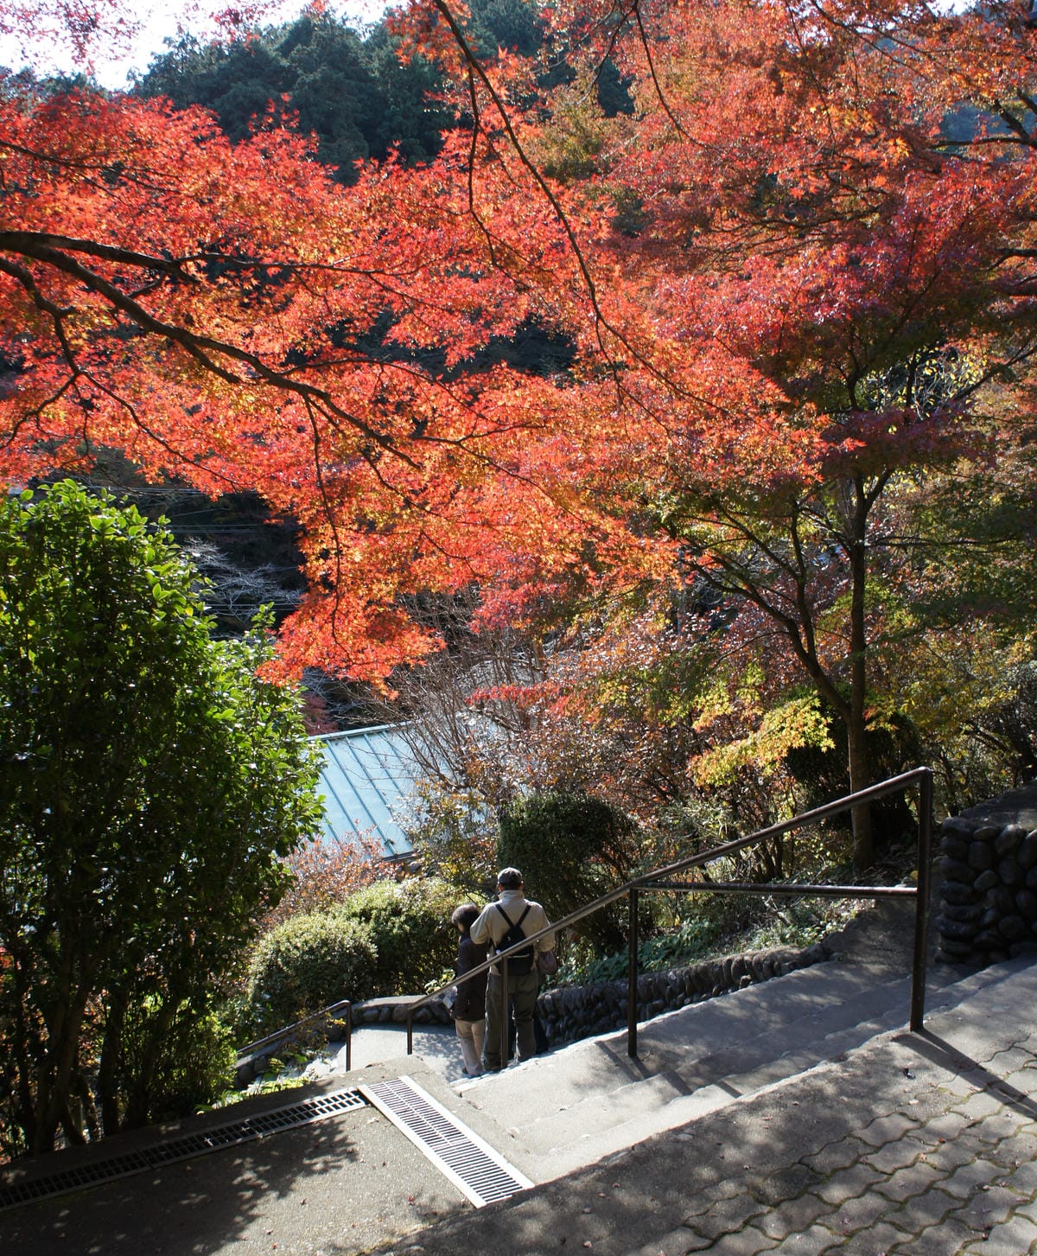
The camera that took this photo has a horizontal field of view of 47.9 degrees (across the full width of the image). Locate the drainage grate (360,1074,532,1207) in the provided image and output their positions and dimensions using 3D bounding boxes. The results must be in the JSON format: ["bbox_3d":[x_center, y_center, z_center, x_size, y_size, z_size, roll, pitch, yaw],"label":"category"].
[{"bbox_3d":[-0.249,1.592,3.645,0.185,0.030,0.922,-1,1,-29],"label":"drainage grate"}]

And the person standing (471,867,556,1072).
[{"bbox_3d":[-0.055,2.787,9.550,0.640,1.663,0.420,0,1,-10],"label":"person standing"}]

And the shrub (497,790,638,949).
[{"bbox_3d":[0.453,2.316,11.000,1.300,1.525,1.300,0,1,0],"label":"shrub"}]

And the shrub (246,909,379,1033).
[{"bbox_3d":[-2.013,3.399,11.400,1.270,1.248,1.200,0,1,-10],"label":"shrub"}]

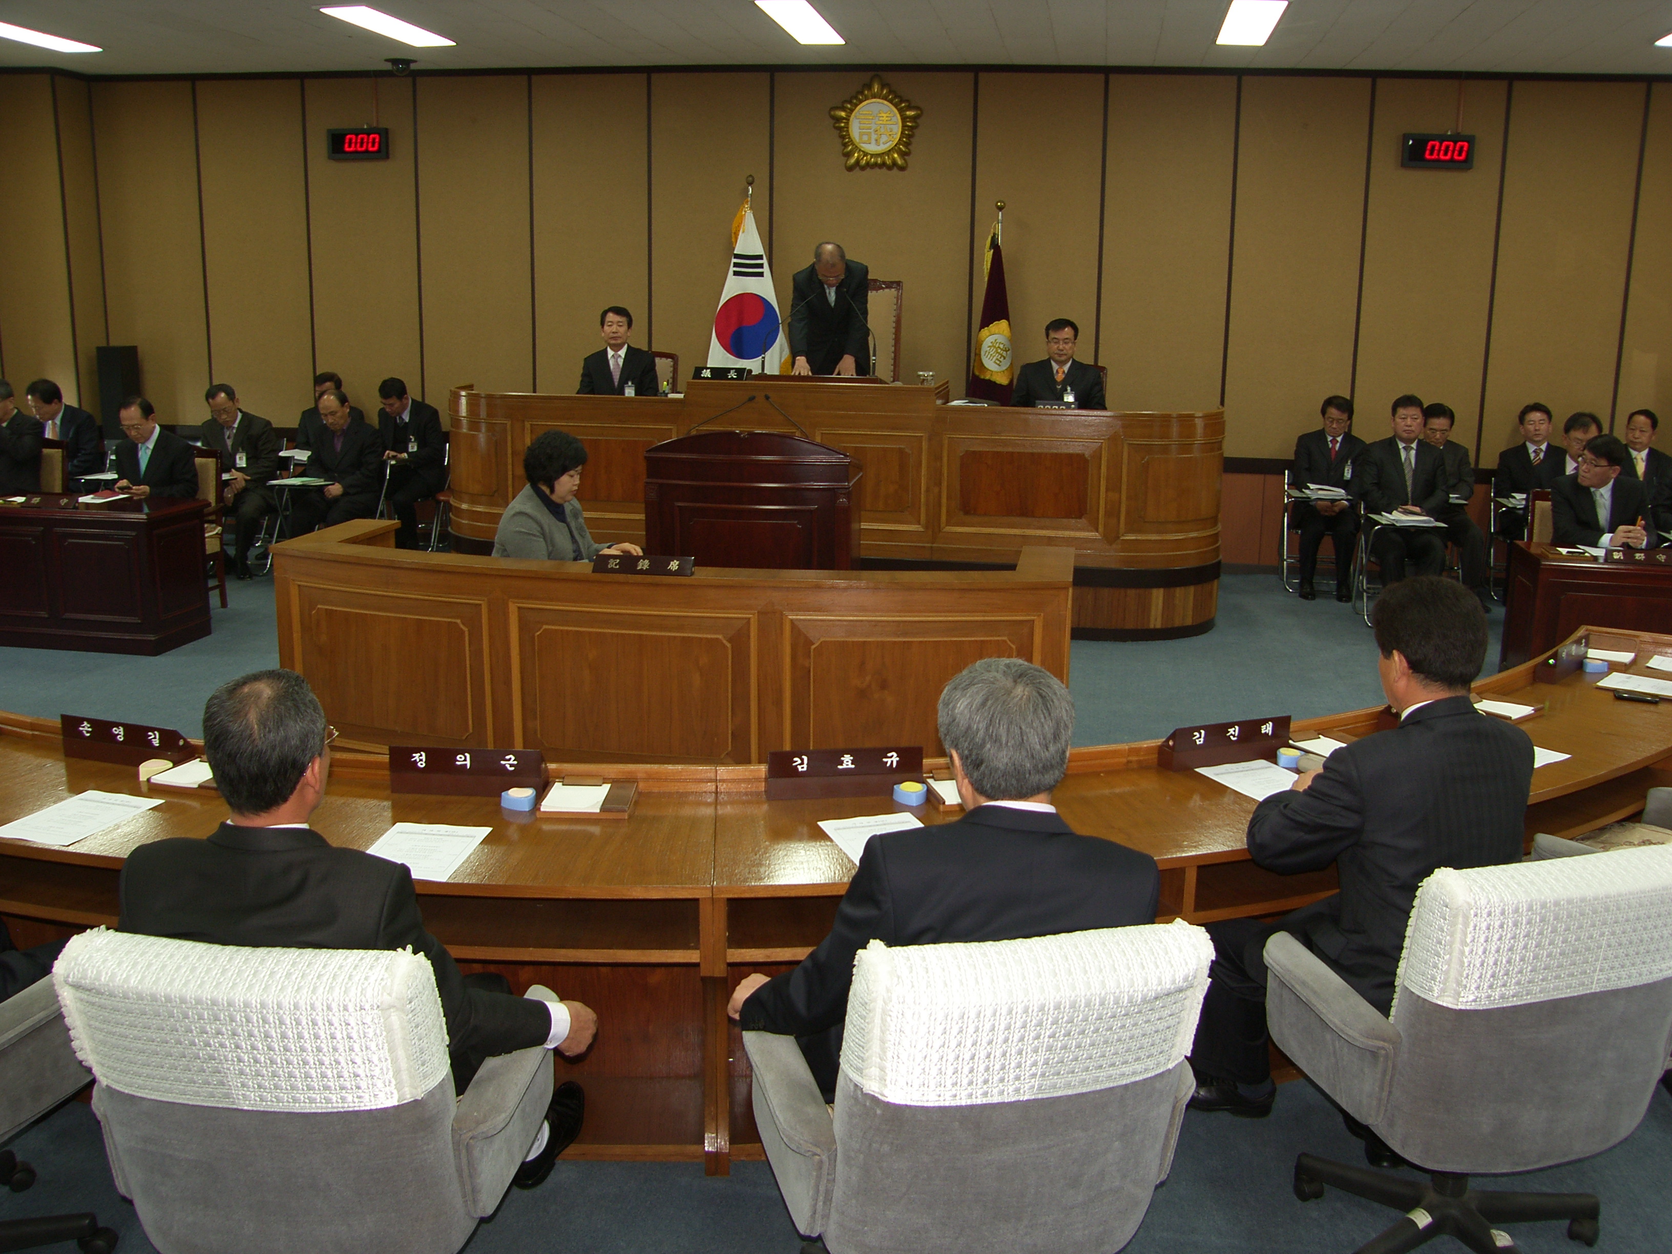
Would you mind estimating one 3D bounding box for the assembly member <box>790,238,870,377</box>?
[{"bbox_3d":[-0.062,-1.550,8.403,0.500,1.620,0.600,4,13,10],"label":"assembly member"}]

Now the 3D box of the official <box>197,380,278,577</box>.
[{"bbox_3d":[-4.000,-1.006,9.090,0.510,1.240,0.750,-1,13,-10],"label":"official"}]

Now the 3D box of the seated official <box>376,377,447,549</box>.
[{"bbox_3d":[-2.854,-1.067,9.062,0.550,1.220,0.760,3,13,7],"label":"seated official"}]

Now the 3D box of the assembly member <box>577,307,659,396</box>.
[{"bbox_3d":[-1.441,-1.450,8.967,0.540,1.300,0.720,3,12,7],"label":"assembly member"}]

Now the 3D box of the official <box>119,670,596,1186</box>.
[{"bbox_3d":[-0.647,0.581,2.234,0.560,1.210,0.840,4,14,12],"label":"official"}]

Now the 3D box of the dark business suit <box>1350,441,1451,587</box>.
[{"bbox_3d":[3.394,-0.641,8.200,0.560,0.980,0.660,3,12,7],"label":"dark business suit"}]

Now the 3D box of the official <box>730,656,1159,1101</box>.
[{"bbox_3d":[0.094,0.594,2.209,0.570,1.230,0.820,-2,14,-11],"label":"official"}]

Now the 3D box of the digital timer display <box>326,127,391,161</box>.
[{"bbox_3d":[-3.465,-3.517,9.876,0.479,0.213,0.080,3,12,7],"label":"digital timer display"}]

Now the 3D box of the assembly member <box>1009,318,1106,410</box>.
[{"bbox_3d":[1.245,-1.093,7.654,0.550,1.270,0.760,3,13,7],"label":"assembly member"}]

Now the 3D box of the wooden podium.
[{"bbox_3d":[-0.346,-0.281,6.063,0.880,1.180,0.540,3,12,7],"label":"wooden podium"}]

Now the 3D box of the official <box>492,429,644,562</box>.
[{"bbox_3d":[-1.032,-0.152,5.305,0.660,1.220,0.480,4,13,15],"label":"official"}]

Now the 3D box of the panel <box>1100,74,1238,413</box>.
[{"bbox_3d":[2.261,-2.472,9.309,0.862,2.554,0.050,3,12,7],"label":"panel"}]

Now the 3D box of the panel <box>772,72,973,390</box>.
[{"bbox_3d":[0.246,-2.595,9.620,1.390,2.533,0.040,3,13,7],"label":"panel"}]

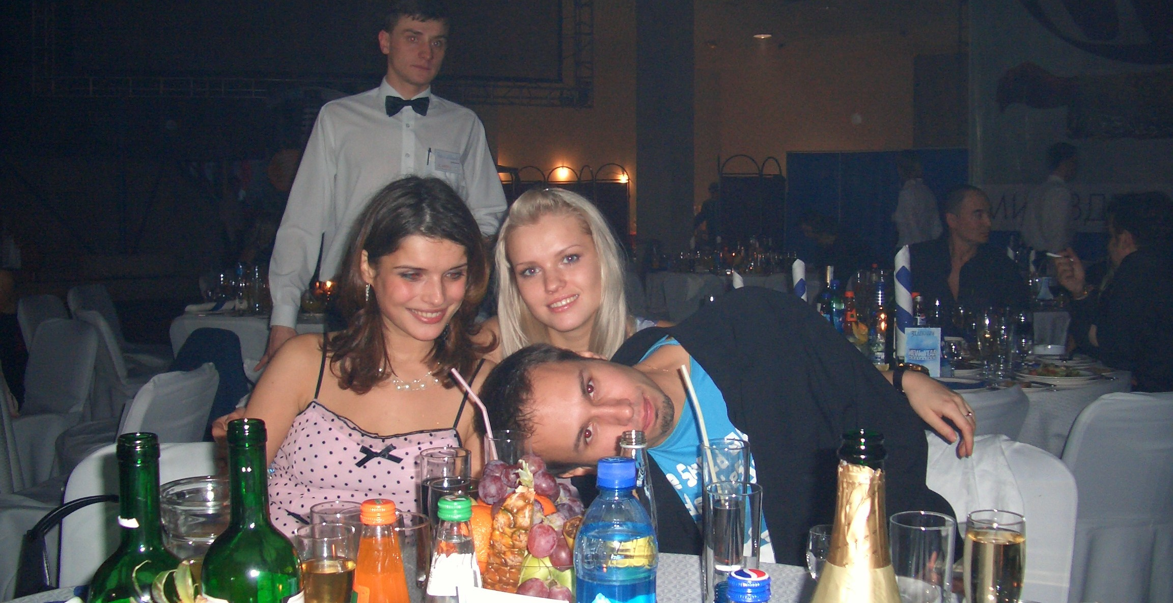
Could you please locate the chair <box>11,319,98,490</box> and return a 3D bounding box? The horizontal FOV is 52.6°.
[{"bbox_3d":[-2.080,0.460,4.500,0.420,0.840,0.490,2,4,22],"label":"chair"}]

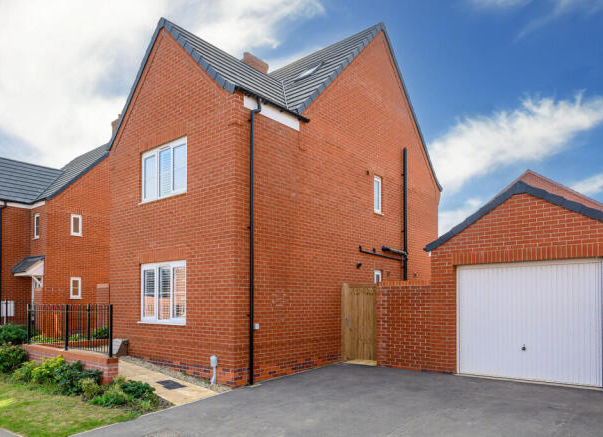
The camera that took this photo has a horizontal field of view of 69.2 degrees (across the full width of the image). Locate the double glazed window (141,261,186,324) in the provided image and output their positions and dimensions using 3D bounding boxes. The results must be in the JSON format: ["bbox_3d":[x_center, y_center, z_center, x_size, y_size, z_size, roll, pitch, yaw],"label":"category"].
[{"bbox_3d":[-2.995,1.622,9.470,1.680,1.350,0.120,-4,-6,39],"label":"double glazed window"}]

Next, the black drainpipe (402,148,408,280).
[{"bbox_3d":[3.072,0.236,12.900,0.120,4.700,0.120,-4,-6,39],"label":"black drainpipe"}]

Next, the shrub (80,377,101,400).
[{"bbox_3d":[-3.430,2.764,7.100,0.340,0.360,0.330,-4,-6,39],"label":"shrub"}]

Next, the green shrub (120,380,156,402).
[{"bbox_3d":[-2.650,2.813,7.100,0.580,0.330,0.520,-4,-6,39],"label":"green shrub"}]

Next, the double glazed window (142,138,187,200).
[{"bbox_3d":[-2.995,-1.015,9.470,1.680,1.180,0.120,-4,-6,39],"label":"double glazed window"}]

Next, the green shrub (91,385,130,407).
[{"bbox_3d":[-2.974,2.756,6.800,0.620,0.310,0.520,-4,-6,39],"label":"green shrub"}]

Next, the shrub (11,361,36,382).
[{"bbox_3d":[-5.538,3.048,8.700,0.520,0.420,0.480,-4,-6,39],"label":"shrub"}]

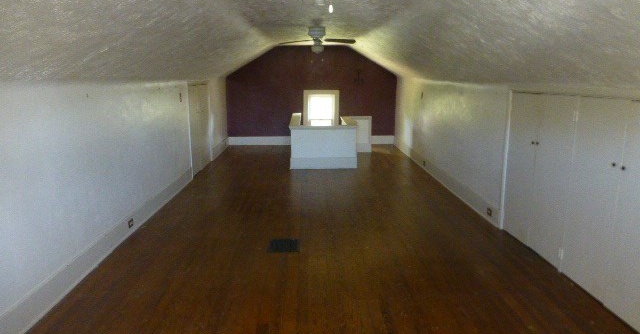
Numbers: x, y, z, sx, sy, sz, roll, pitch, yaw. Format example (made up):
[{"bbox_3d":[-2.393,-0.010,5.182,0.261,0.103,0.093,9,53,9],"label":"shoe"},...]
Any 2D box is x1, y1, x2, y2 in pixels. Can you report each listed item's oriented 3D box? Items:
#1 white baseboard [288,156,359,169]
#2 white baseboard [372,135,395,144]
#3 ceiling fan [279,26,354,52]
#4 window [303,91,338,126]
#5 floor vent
[{"bbox_3d":[0.072,-0.060,7.633,1.155,0.190,0.025,0,12,-2],"label":"white baseboard"},{"bbox_3d":[1.445,-0.613,10.318,0.605,0.195,0.025,0,12,-2],"label":"white baseboard"},{"bbox_3d":[-0.034,-1.736,6.098,1.080,0.370,1.080,0,12,-2],"label":"ceiling fan"},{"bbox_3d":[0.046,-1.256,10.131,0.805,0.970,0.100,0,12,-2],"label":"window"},{"bbox_3d":[-0.338,0.742,4.185,0.280,0.020,0.340,0,12,-2],"label":"floor vent"}]

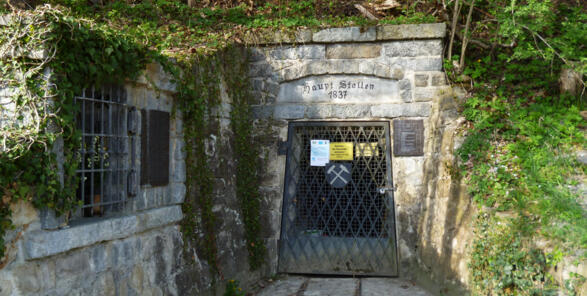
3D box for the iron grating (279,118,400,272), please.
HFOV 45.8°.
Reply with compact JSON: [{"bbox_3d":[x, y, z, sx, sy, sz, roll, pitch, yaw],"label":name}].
[{"bbox_3d":[0.518,0.587,7.950,1.365,1.760,0.080,0,0,9],"label":"iron grating"}]

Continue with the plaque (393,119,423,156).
[{"bbox_3d":[1.297,-0.107,7.800,0.330,0.405,0.030,0,0,9],"label":"plaque"}]

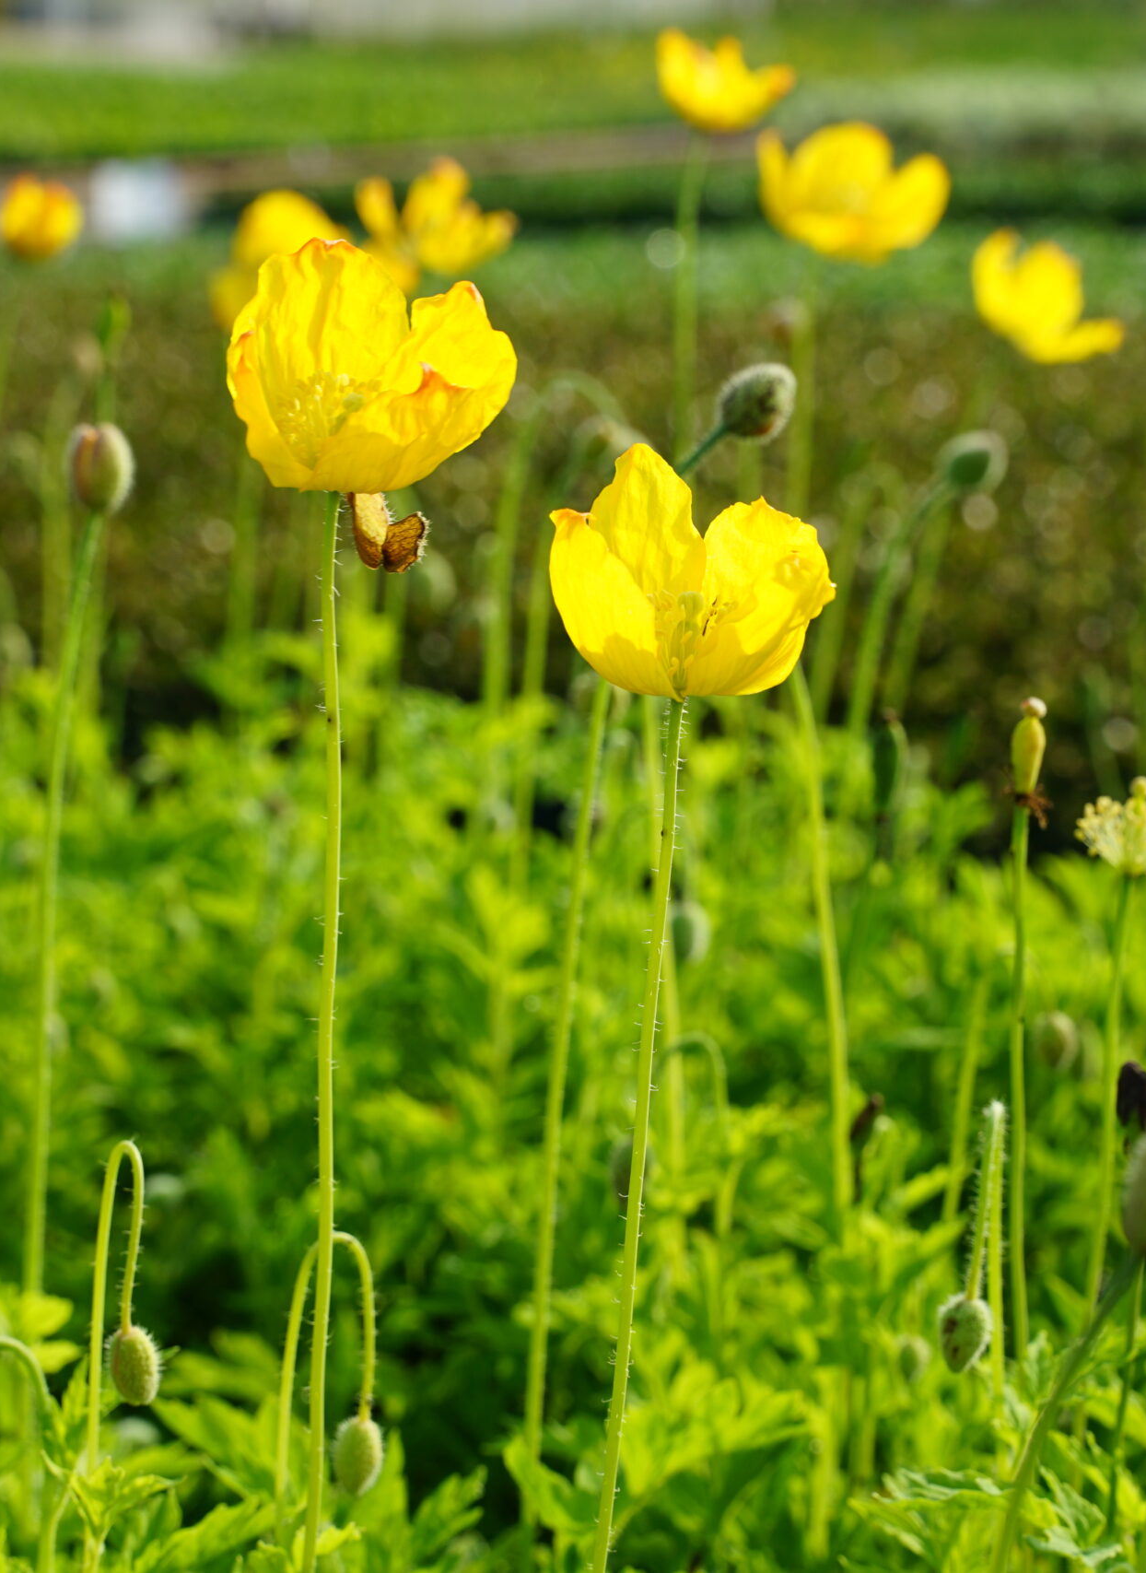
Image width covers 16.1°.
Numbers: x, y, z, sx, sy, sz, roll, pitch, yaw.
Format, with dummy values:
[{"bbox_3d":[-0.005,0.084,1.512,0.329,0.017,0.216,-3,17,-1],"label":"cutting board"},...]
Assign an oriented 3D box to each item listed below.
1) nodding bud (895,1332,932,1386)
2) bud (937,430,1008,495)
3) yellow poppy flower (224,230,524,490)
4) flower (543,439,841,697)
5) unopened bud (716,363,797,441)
[{"bbox_3d":[0.086,0.144,1.020,0.009,0.013,0.009,0,10,0],"label":"nodding bud"},{"bbox_3d":[0.111,-0.090,1.130,0.015,0.018,0.015,45,6,0],"label":"bud"},{"bbox_3d":[-0.042,-0.088,0.850,0.061,0.049,0.058,7,14,0],"label":"yellow poppy flower"},{"bbox_3d":[0.025,-0.045,0.850,0.060,0.050,0.058,3,10,0],"label":"flower"},{"bbox_3d":[0.043,-0.089,0.940,0.015,0.019,0.015,42,6,0],"label":"unopened bud"}]

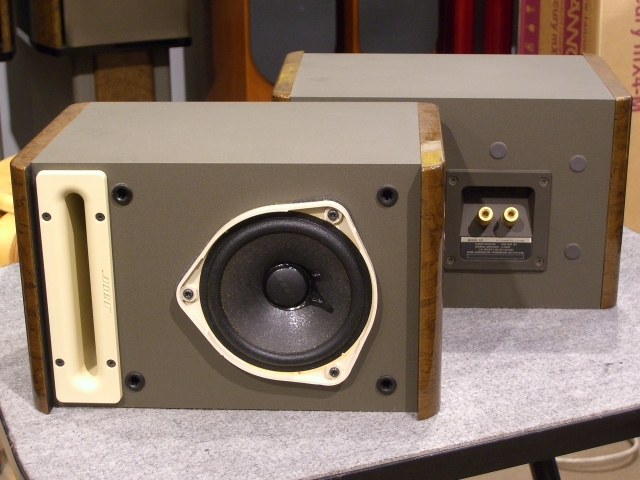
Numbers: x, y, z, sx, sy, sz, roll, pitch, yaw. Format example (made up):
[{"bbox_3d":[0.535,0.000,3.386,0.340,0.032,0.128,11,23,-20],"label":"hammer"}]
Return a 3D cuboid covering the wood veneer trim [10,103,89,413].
[{"bbox_3d":[-0.177,0.006,0.860,0.014,0.164,0.174,0,19,3],"label":"wood veneer trim"}]

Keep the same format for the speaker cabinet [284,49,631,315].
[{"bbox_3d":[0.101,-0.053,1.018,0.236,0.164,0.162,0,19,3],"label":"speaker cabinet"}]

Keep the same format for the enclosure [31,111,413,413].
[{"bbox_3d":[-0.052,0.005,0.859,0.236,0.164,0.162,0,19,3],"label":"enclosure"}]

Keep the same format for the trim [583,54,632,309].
[{"bbox_3d":[0.226,-0.054,1.017,0.014,0.164,0.174,0,19,3],"label":"trim"}]

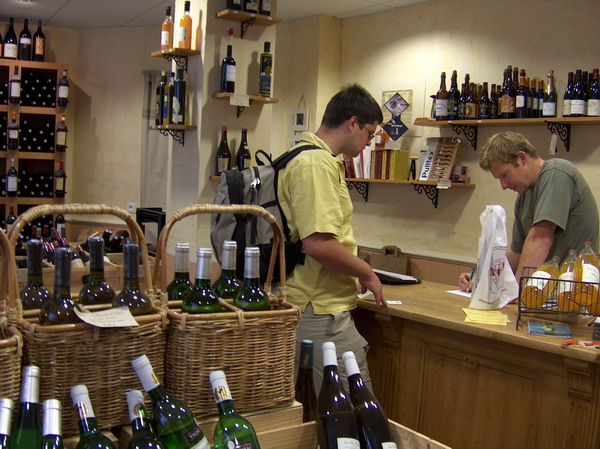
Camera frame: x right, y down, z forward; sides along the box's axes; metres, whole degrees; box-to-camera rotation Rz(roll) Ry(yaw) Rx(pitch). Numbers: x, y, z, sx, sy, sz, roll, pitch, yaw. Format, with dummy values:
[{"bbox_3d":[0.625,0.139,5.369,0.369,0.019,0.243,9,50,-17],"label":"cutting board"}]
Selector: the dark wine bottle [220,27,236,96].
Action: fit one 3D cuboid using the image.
[{"bbox_3d":[-0.411,-0.954,3.740,0.082,0.372,0.082,3,5,0],"label":"dark wine bottle"}]

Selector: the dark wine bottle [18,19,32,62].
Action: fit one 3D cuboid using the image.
[{"bbox_3d":[-2.215,-1.491,5.180,0.095,0.336,0.095,2,4,-15],"label":"dark wine bottle"}]

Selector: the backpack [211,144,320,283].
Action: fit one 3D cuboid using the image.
[{"bbox_3d":[-0.140,-0.029,2.330,0.280,0.480,0.320,1,5,-22],"label":"backpack"}]

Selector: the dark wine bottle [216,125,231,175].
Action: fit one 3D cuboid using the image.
[{"bbox_3d":[-0.451,-0.430,3.790,0.084,0.292,0.084,2,4,-10],"label":"dark wine bottle"}]

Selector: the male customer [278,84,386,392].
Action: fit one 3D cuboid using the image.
[{"bbox_3d":[0.107,0.352,2.407,0.420,1.740,0.500,1,5,-22],"label":"male customer"}]

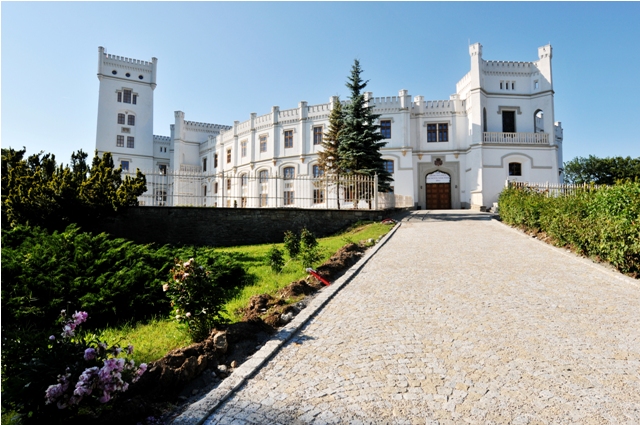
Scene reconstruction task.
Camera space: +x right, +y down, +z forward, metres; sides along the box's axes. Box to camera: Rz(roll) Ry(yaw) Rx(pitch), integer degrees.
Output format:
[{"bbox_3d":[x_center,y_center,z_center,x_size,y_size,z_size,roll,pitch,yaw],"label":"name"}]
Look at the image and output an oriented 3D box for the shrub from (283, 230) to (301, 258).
[{"bbox_3d":[-0.879,0.987,11.500,0.560,0.870,0.550,0,-4,0],"label":"shrub"}]

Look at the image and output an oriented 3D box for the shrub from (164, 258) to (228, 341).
[{"bbox_3d":[-1.358,0.957,4.100,0.720,0.900,0.700,0,-4,0],"label":"shrub"}]

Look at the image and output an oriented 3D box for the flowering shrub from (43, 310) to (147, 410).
[{"bbox_3d":[-1.784,1.179,2.950,0.850,0.820,0.750,0,-4,0],"label":"flowering shrub"}]

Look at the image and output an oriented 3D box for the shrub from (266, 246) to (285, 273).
[{"bbox_3d":[-1.110,1.147,9.300,0.450,0.700,0.450,0,-4,0],"label":"shrub"}]

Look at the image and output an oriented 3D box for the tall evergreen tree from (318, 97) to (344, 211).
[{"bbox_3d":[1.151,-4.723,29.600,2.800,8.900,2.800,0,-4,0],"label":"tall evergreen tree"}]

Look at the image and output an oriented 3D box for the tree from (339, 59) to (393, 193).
[{"bbox_3d":[3.485,-6.460,29.200,4.200,11.300,4.200,0,-4,0],"label":"tree"}]

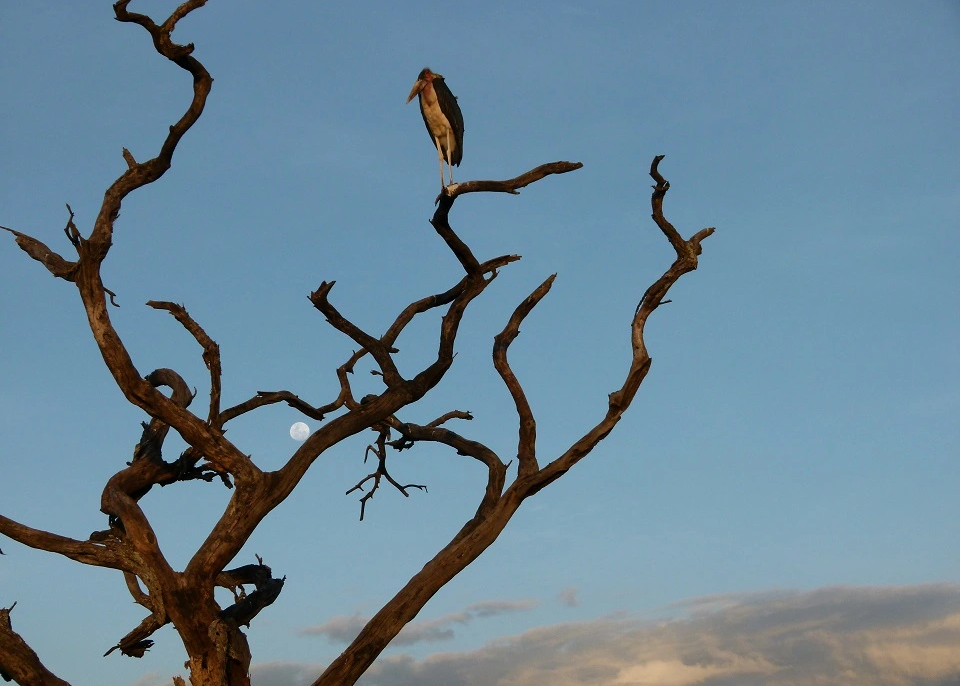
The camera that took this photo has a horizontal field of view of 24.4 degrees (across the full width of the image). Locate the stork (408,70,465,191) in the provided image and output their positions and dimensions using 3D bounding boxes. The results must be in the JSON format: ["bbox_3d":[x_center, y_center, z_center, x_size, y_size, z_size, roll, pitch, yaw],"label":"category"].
[{"bbox_3d":[-0.420,-2.034,20.940,0.360,1.161,0.480,-12,-19,38],"label":"stork"}]

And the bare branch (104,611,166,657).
[{"bbox_3d":[-3.059,2.589,19.701,0.551,0.395,0.450,0,-15,0],"label":"bare branch"}]

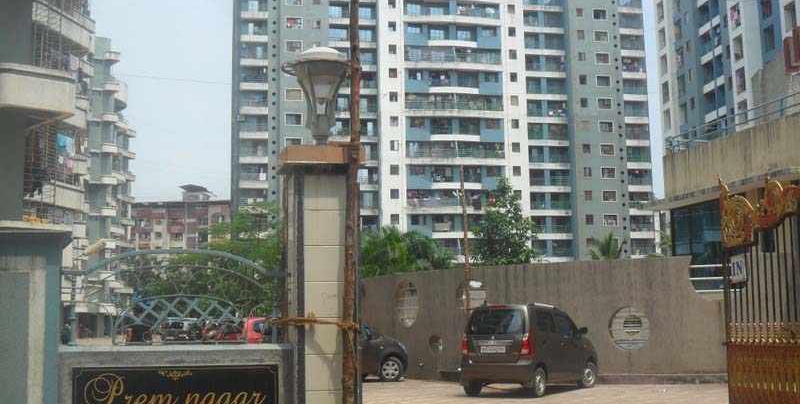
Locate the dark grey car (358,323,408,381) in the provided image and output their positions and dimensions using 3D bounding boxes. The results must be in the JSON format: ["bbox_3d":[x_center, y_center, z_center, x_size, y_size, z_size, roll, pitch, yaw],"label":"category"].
[{"bbox_3d":[-1.544,3.579,24.531,3.780,1.540,1.690,6,-10,-43],"label":"dark grey car"}]

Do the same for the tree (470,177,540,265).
[{"bbox_3d":[3.273,2.130,30.971,2.400,5.900,2.300,-1,-7,0],"label":"tree"}]

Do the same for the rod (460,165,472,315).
[{"bbox_3d":[1.467,1.561,21.975,0.100,4.800,0.100,-1,-7,0],"label":"rod"}]

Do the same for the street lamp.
[{"bbox_3d":[-0.675,-0.834,8.178,0.540,0.840,0.540,1,-7,-13],"label":"street lamp"}]

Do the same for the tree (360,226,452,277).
[{"bbox_3d":[0.172,3.073,32.874,3.300,4.600,3.100,-1,-7,0],"label":"tree"}]

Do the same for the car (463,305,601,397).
[{"bbox_3d":[2.590,2.833,19.756,1.490,1.690,3.600,-5,-8,31],"label":"car"}]

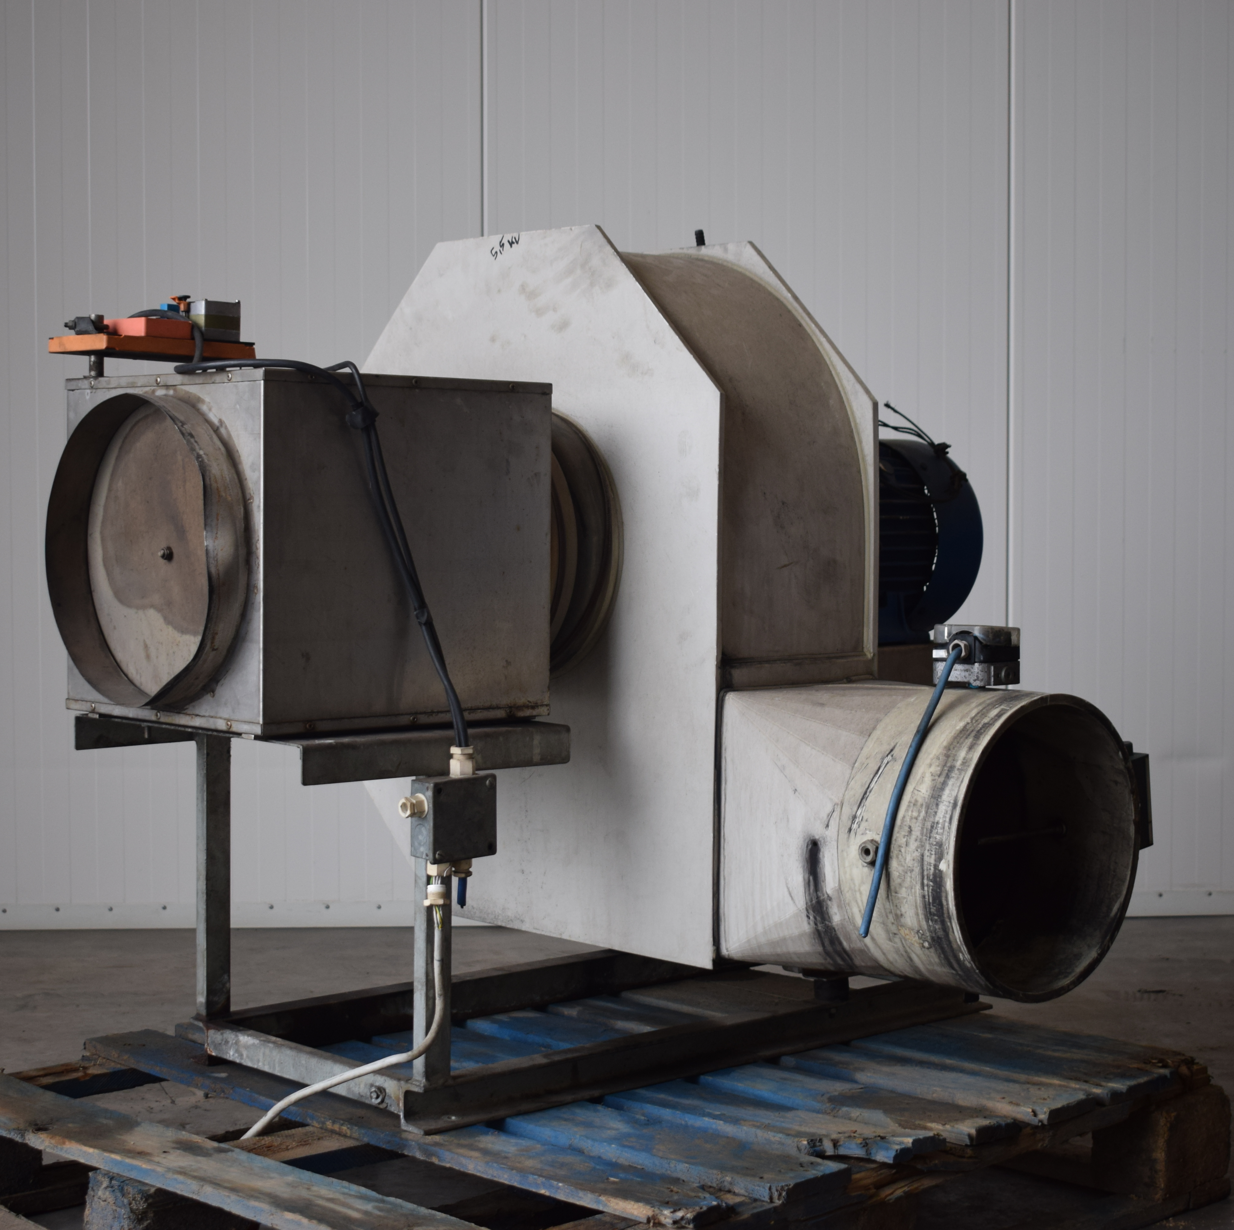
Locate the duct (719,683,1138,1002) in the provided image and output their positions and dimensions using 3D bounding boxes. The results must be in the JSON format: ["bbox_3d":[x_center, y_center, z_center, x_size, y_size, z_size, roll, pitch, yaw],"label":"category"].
[{"bbox_3d":[0.327,0.236,2.559,0.319,0.319,0.353,-2,4,-43],"label":"duct"}]

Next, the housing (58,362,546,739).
[{"bbox_3d":[-0.355,-0.073,2.581,0.424,0.362,0.376,-2,4,-43],"label":"housing"}]

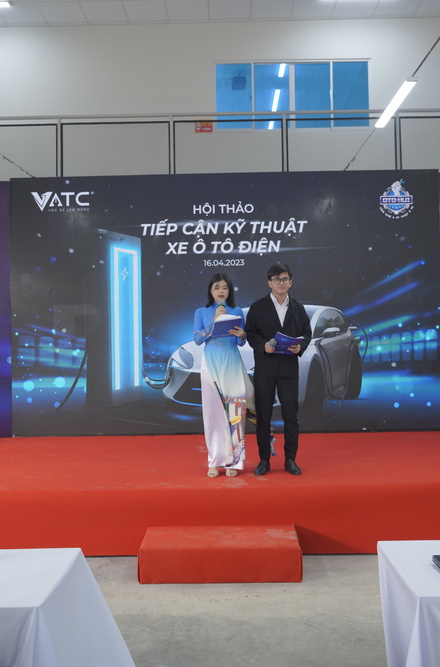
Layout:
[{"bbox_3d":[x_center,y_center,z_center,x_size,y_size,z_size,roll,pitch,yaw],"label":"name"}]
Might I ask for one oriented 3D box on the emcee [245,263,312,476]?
[{"bbox_3d":[0.480,0.290,5.526,0.555,1.730,0.460,-1,0,0],"label":"emcee"}]

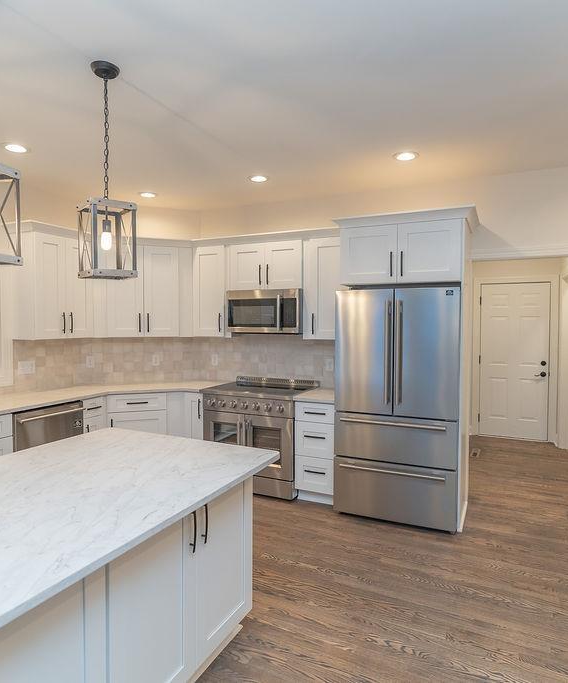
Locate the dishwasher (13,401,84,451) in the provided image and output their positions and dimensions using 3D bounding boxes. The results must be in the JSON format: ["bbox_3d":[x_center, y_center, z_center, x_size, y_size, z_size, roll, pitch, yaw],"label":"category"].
[{"bbox_3d":[-2.091,0.937,3.699,0.649,0.866,0.614,1,2,25],"label":"dishwasher"}]

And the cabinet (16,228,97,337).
[{"bbox_3d":[-2.093,-0.515,4.145,0.342,0.976,0.639,1,2,25],"label":"cabinet"}]

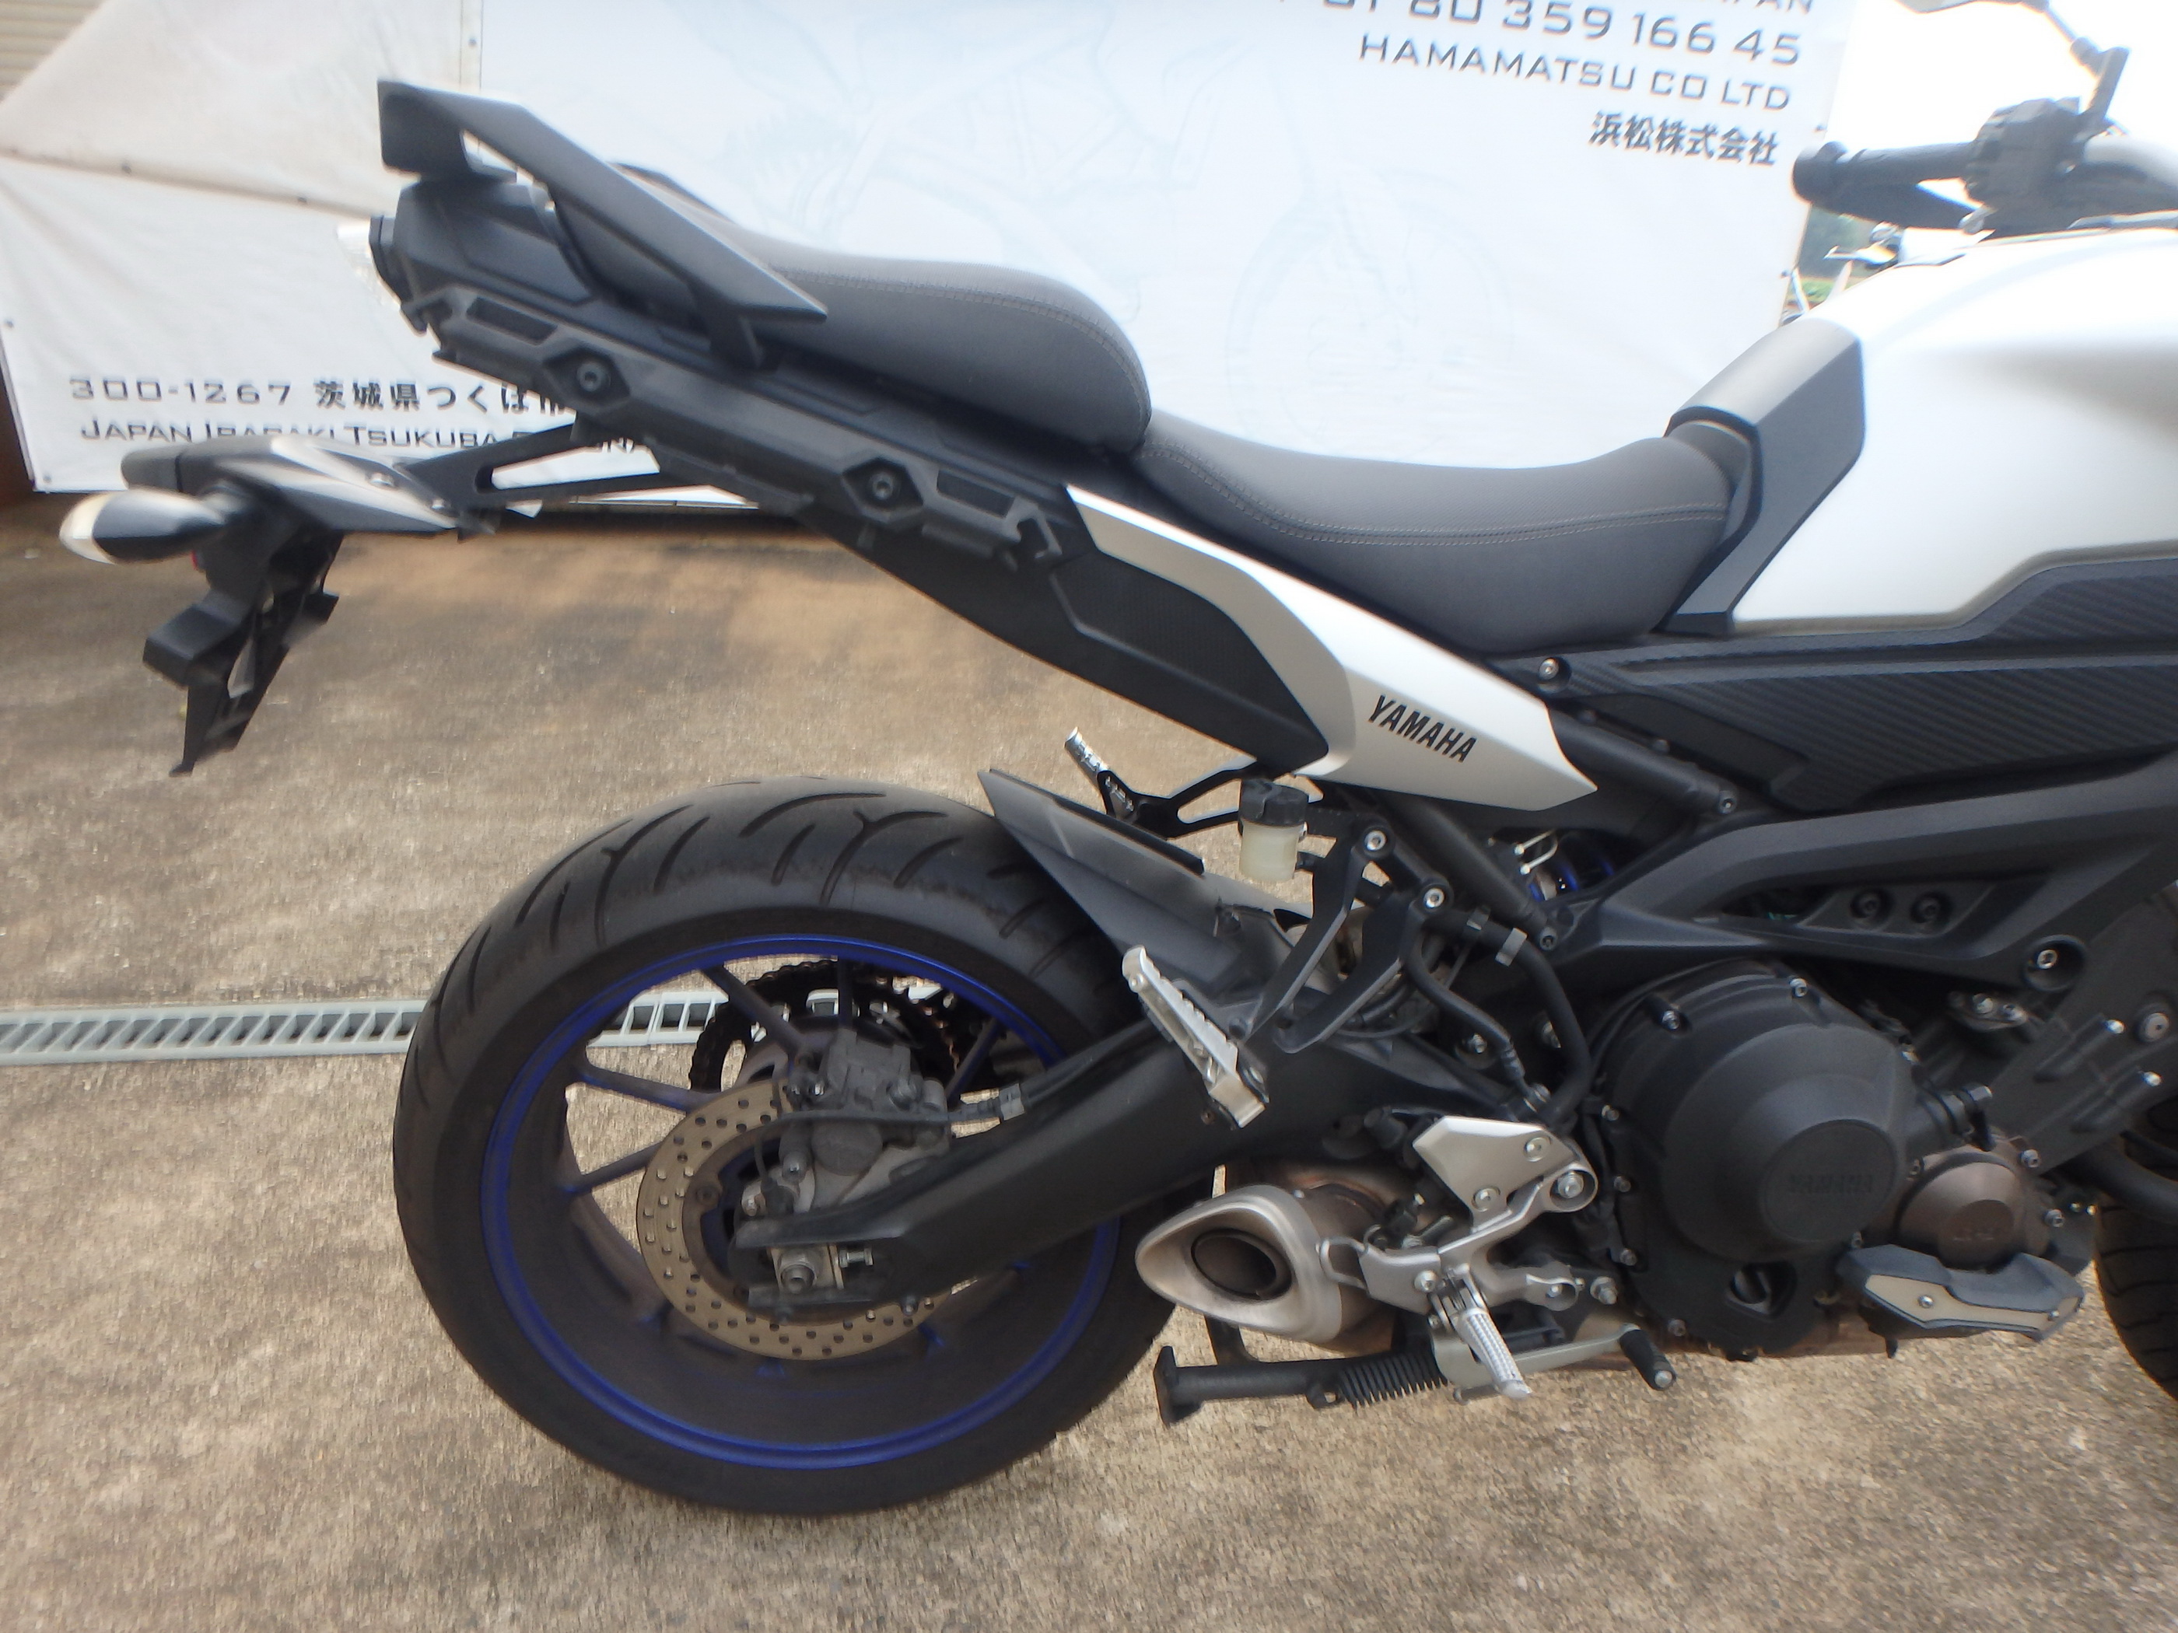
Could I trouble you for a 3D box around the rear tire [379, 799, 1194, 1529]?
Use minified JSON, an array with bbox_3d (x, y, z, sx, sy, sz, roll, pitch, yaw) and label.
[{"bbox_3d":[-0.216,0.278,1.062,0.630,0.630,0.182,2,18,-6],"label":"rear tire"}]

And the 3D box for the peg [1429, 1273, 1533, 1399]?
[{"bbox_3d":[0.257,0.336,0.867,0.036,0.034,0.110,2,18,-6],"label":"peg"}]

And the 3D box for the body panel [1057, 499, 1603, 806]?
[{"bbox_3d":[0.155,-0.103,0.832,0.345,0.186,0.060,2,18,-6],"label":"body panel"}]

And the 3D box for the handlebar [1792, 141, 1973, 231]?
[{"bbox_3d":[0.740,-0.590,1.234,0.065,0.064,0.158,-3,20,-20],"label":"handlebar"}]

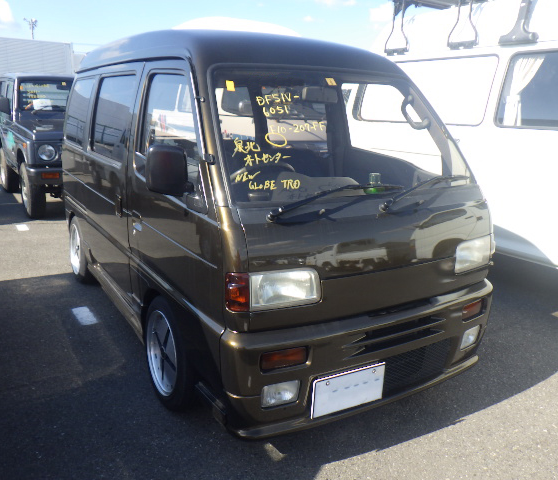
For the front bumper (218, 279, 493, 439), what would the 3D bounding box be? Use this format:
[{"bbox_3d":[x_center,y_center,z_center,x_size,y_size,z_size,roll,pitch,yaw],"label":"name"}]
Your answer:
[{"bbox_3d":[0.387,0.402,2.082,1.385,0.390,0.280,-6,17,-32],"label":"front bumper"}]

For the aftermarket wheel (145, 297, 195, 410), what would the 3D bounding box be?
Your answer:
[{"bbox_3d":[-0.465,0.502,2.379,0.165,0.520,0.520,-6,17,-32],"label":"aftermarket wheel"}]

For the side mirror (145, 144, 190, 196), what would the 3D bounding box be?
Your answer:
[{"bbox_3d":[-0.374,-0.224,1.701,0.140,0.155,0.085,-6,17,-32],"label":"side mirror"}]

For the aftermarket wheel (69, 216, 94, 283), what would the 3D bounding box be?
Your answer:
[{"bbox_3d":[-1.440,0.069,3.878,0.165,0.520,0.520,-6,17,-32],"label":"aftermarket wheel"}]

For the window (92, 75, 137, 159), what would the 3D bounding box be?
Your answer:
[{"bbox_3d":[-0.867,-0.619,2.683,0.050,0.410,0.600,2,13,-33],"label":"window"}]

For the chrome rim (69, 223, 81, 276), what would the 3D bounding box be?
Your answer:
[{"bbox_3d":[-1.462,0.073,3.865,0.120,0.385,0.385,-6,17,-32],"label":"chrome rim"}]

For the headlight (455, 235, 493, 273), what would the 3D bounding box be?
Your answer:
[{"bbox_3d":[0.826,0.062,2.227,0.265,0.135,0.095,-6,17,-32],"label":"headlight"}]

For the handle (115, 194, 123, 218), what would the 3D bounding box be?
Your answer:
[{"bbox_3d":[-0.782,-0.161,2.534,0.040,0.110,0.065,-6,17,-32],"label":"handle"}]

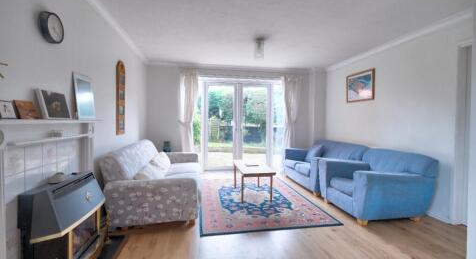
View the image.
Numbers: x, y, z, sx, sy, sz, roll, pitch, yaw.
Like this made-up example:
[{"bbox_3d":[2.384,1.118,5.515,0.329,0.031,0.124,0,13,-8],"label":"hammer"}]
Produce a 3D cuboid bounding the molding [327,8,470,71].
[{"bbox_3d":[2.199,-1.299,3.468,0.102,0.102,2.588,0,2,-10],"label":"molding"}]

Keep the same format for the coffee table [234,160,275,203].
[{"bbox_3d":[0.214,0.804,3.321,0.497,0.435,0.904,0,2,-10],"label":"coffee table"}]

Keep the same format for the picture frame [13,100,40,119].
[{"bbox_3d":[-1.320,-0.121,1.323,0.020,0.115,0.152,-14,4,-10],"label":"picture frame"}]

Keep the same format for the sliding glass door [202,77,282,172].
[{"bbox_3d":[0.115,-0.103,5.001,1.989,2.113,0.102,0,2,-10],"label":"sliding glass door"}]

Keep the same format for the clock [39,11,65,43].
[{"bbox_3d":[-1.400,-0.766,1.601,0.055,0.210,0.210,0,2,-10],"label":"clock"}]

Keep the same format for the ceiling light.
[{"bbox_3d":[0.327,-1.213,3.165,0.152,0.311,0.153,0,2,-10],"label":"ceiling light"}]

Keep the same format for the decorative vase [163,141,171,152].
[{"bbox_3d":[-1.442,0.364,4.277,0.158,0.226,0.158,0,2,-10],"label":"decorative vase"}]

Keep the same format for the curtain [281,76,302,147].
[{"bbox_3d":[1.313,-0.178,5.046,0.520,2.237,0.147,0,2,-10],"label":"curtain"}]

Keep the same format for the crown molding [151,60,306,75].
[{"bbox_3d":[-0.075,-1.408,4.840,3.831,0.096,0.102,0,2,-10],"label":"crown molding"}]

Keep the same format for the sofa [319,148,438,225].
[{"bbox_3d":[1.756,0.684,2.778,1.051,0.740,0.893,0,2,-10],"label":"sofa"}]

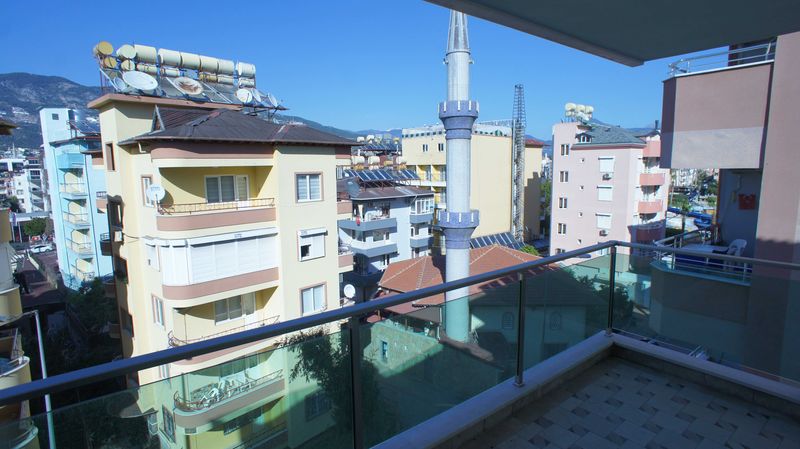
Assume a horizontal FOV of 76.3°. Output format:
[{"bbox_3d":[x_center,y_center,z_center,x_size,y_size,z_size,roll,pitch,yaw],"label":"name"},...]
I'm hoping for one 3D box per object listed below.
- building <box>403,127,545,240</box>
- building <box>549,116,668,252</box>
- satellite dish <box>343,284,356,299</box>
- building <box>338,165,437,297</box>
[{"bbox_3d":[10.889,-5.103,74.853,17.880,17.820,11.190,-7,9,-41],"label":"building"},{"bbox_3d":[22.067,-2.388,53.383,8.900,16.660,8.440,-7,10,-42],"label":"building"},{"bbox_3d":[-2.795,3.708,28.158,0.740,0.780,0.270,-5,8,-28],"label":"satellite dish"},{"bbox_3d":[-3.289,0.015,59.440,10.600,13.020,10.080,-7,10,-42],"label":"building"}]

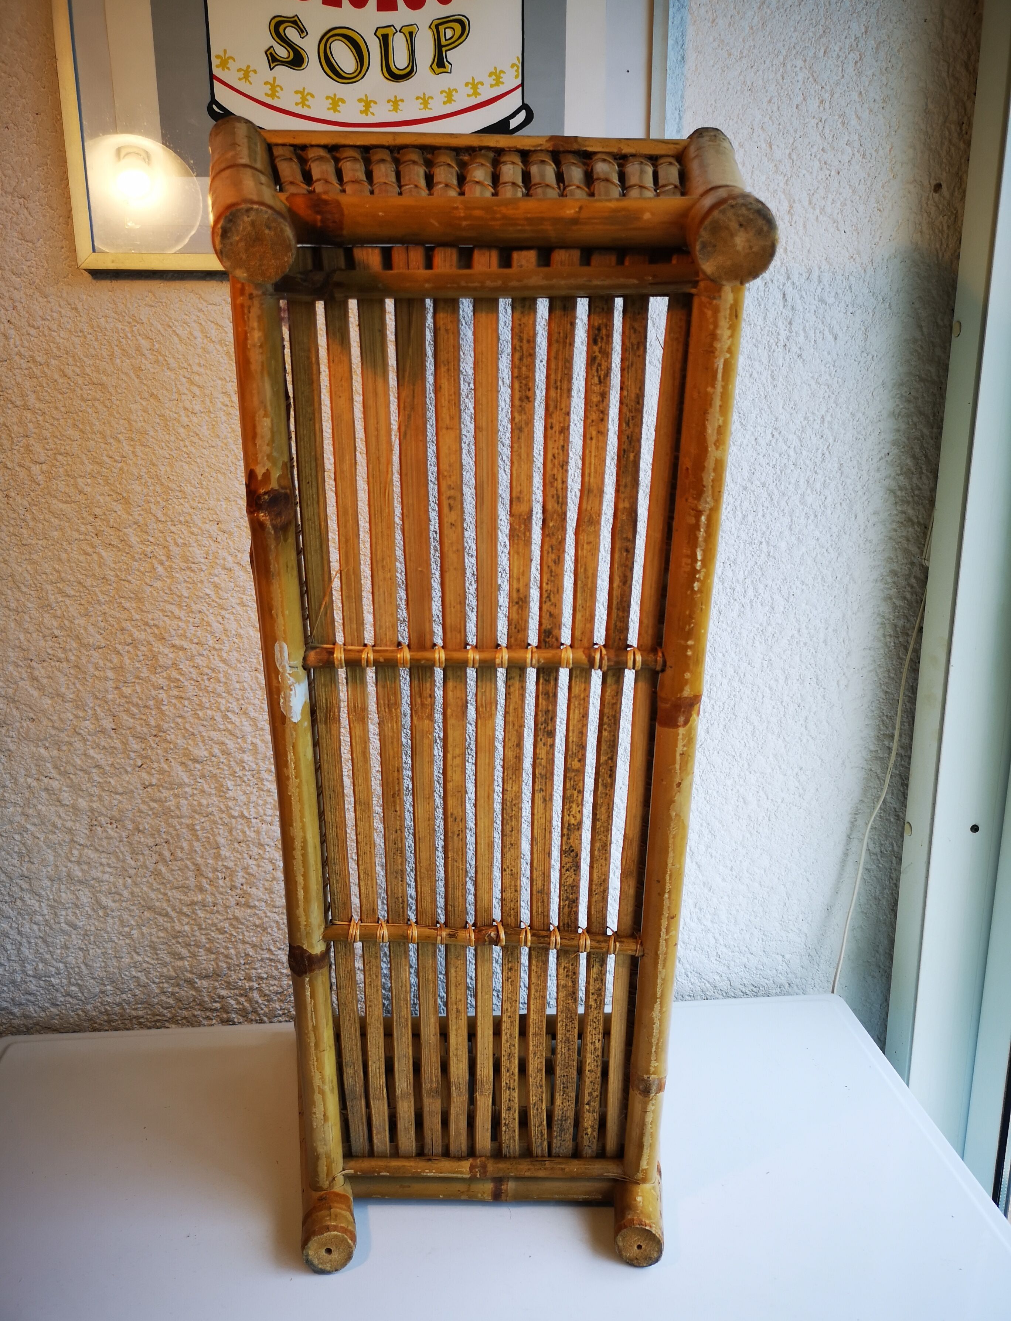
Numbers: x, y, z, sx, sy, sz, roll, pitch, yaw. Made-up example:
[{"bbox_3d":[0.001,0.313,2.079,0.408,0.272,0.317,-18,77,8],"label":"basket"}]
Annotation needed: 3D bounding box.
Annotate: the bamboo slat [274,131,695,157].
[{"bbox_3d":[-0.019,-0.383,0.778,0.312,0.012,0.012,0,24,-3],"label":"bamboo slat"}]

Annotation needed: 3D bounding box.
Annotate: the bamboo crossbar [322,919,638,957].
[{"bbox_3d":[-0.017,0.214,0.807,0.245,0.013,0.013,3,23,-5],"label":"bamboo crossbar"}]

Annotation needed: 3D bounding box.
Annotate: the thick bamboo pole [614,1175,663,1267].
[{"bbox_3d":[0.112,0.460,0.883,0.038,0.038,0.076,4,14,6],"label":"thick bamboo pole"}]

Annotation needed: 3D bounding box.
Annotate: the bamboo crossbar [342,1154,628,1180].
[{"bbox_3d":[-0.019,0.472,0.979,0.268,0.019,0.019,0,0,-3],"label":"bamboo crossbar"}]

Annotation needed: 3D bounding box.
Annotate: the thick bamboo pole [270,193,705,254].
[{"bbox_3d":[-0.007,-0.250,0.598,0.234,0.028,0.028,-1,24,-3],"label":"thick bamboo pole"}]

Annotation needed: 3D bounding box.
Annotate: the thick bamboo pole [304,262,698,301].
[{"bbox_3d":[-0.004,-0.222,0.616,0.233,0.019,0.019,-1,24,-3],"label":"thick bamboo pole"}]

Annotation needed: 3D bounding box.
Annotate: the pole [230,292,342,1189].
[{"bbox_3d":[-0.149,0.101,0.749,0.028,0.745,0.028,-1,24,-3],"label":"pole"}]

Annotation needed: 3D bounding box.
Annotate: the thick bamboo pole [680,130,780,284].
[{"bbox_3d":[0.138,-0.302,0.679,0.043,0.043,0.322,4,34,6],"label":"thick bamboo pole"}]

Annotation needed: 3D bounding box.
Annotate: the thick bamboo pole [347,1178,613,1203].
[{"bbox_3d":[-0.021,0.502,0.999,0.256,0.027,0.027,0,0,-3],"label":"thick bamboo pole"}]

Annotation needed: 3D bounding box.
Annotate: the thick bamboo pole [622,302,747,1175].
[{"bbox_3d":[0.122,0.099,0.765,0.028,0.745,0.028,-1,24,-3],"label":"thick bamboo pole"}]

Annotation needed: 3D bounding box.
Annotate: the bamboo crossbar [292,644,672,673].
[{"bbox_3d":[-0.014,-0.001,0.656,0.226,0.013,0.013,0,23,-1],"label":"bamboo crossbar"}]

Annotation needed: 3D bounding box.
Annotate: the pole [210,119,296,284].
[{"bbox_3d":[-0.162,-0.300,0.662,0.042,0.042,0.322,-5,34,-12],"label":"pole"}]

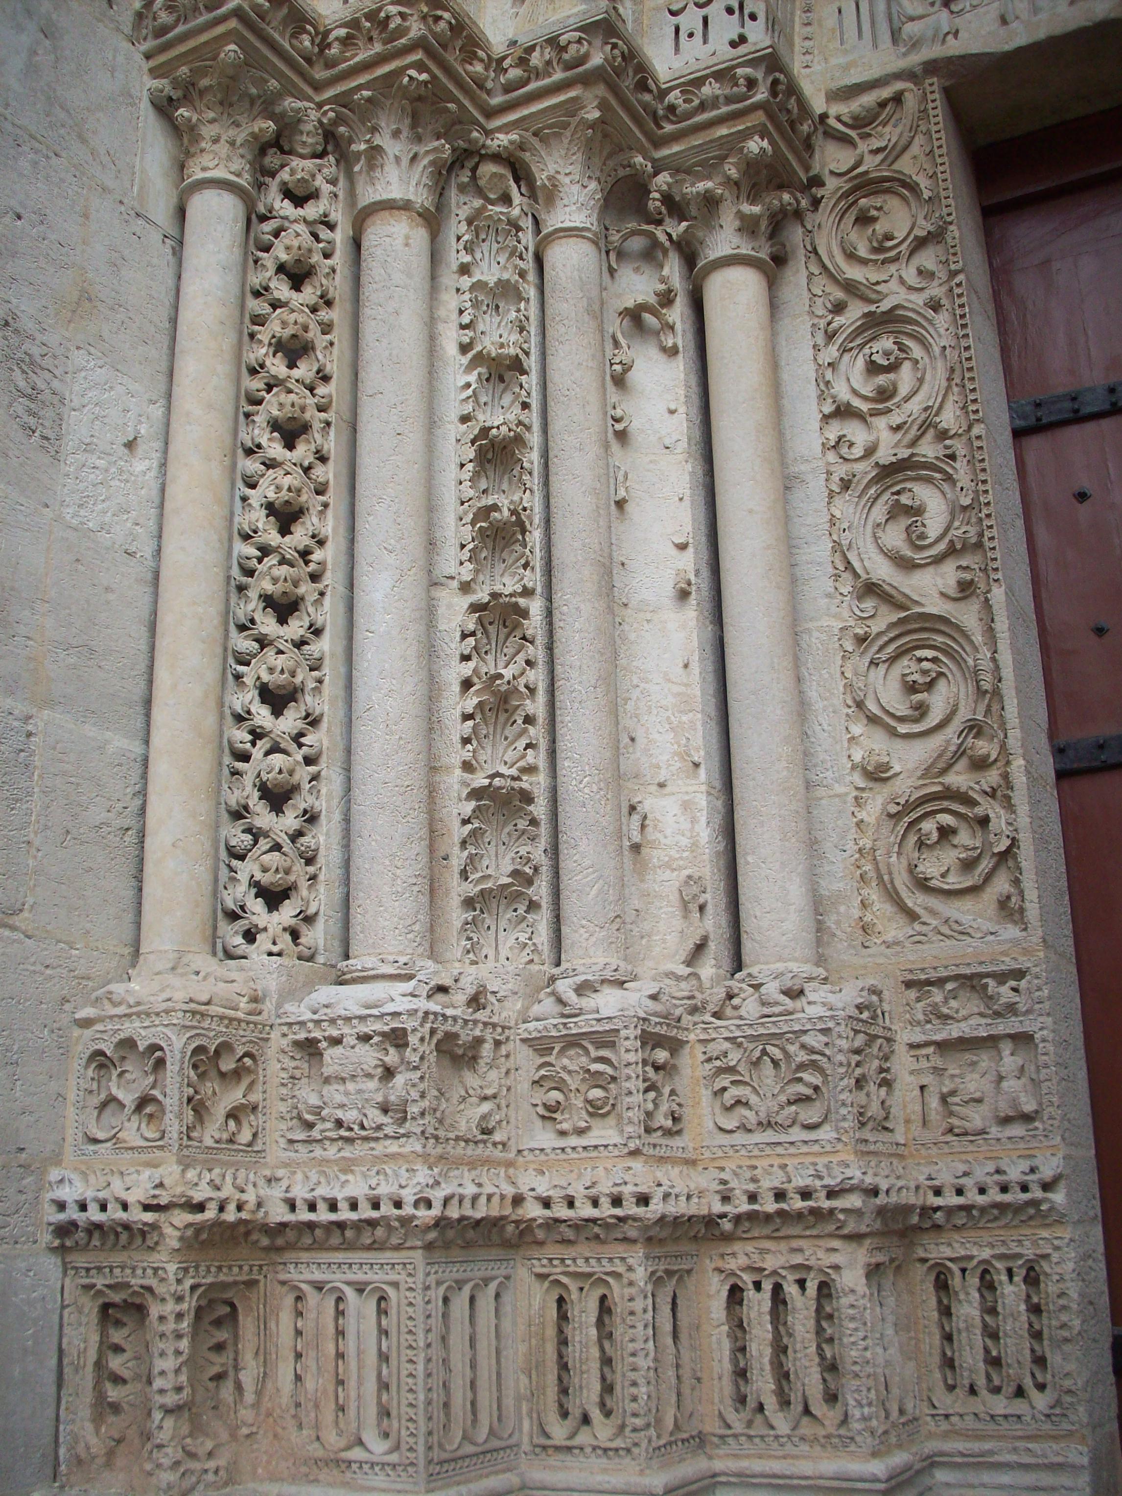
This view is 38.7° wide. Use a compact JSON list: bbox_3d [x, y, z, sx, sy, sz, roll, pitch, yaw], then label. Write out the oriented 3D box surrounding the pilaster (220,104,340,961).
[{"bbox_3d":[-0.643,-0.560,3.680,0.208,2.078,0.102,4,-18,-16],"label":"pilaster"}]

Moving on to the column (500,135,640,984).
[{"bbox_3d":[0.048,-0.507,3.881,0.279,2.139,0.279,-11,-20,27],"label":"column"}]

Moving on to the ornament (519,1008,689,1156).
[{"bbox_3d":[0.092,0.735,3.425,0.303,0.282,0.252,-11,-20,27],"label":"ornament"}]

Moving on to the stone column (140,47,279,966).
[{"bbox_3d":[-0.806,-0.586,3.579,0.230,2.134,0.230,-11,-20,27],"label":"stone column"}]

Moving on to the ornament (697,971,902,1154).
[{"bbox_3d":[0.522,0.703,3.538,0.355,0.384,0.354,-11,-20,27],"label":"ornament"}]

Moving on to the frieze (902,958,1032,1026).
[{"bbox_3d":[0.914,0.550,3.583,0.285,0.135,0.064,-11,-20,27],"label":"frieze"}]

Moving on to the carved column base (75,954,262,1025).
[{"bbox_3d":[-0.782,0.500,3.229,0.285,0.123,0.285,-11,-20,27],"label":"carved column base"}]

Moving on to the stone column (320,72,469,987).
[{"bbox_3d":[-0.396,-0.526,3.746,0.272,2.183,0.272,-11,-20,27],"label":"stone column"}]

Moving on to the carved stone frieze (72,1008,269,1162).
[{"bbox_3d":[-0.776,0.680,3.166,0.276,0.276,0.276,-11,-20,27],"label":"carved stone frieze"}]

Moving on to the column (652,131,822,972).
[{"bbox_3d":[0.464,-0.513,3.886,0.238,2.099,0.238,-11,-20,27],"label":"column"}]

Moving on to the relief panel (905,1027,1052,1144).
[{"bbox_3d":[0.918,0.751,3.537,0.306,0.252,0.082,-11,-20,27],"label":"relief panel"}]

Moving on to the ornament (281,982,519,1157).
[{"bbox_3d":[-0.341,0.675,3.340,0.364,0.360,0.333,-11,-20,27],"label":"ornament"}]

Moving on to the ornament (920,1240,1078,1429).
[{"bbox_3d":[0.914,1.221,3.359,0.320,0.371,0.082,-11,-20,27],"label":"ornament"}]

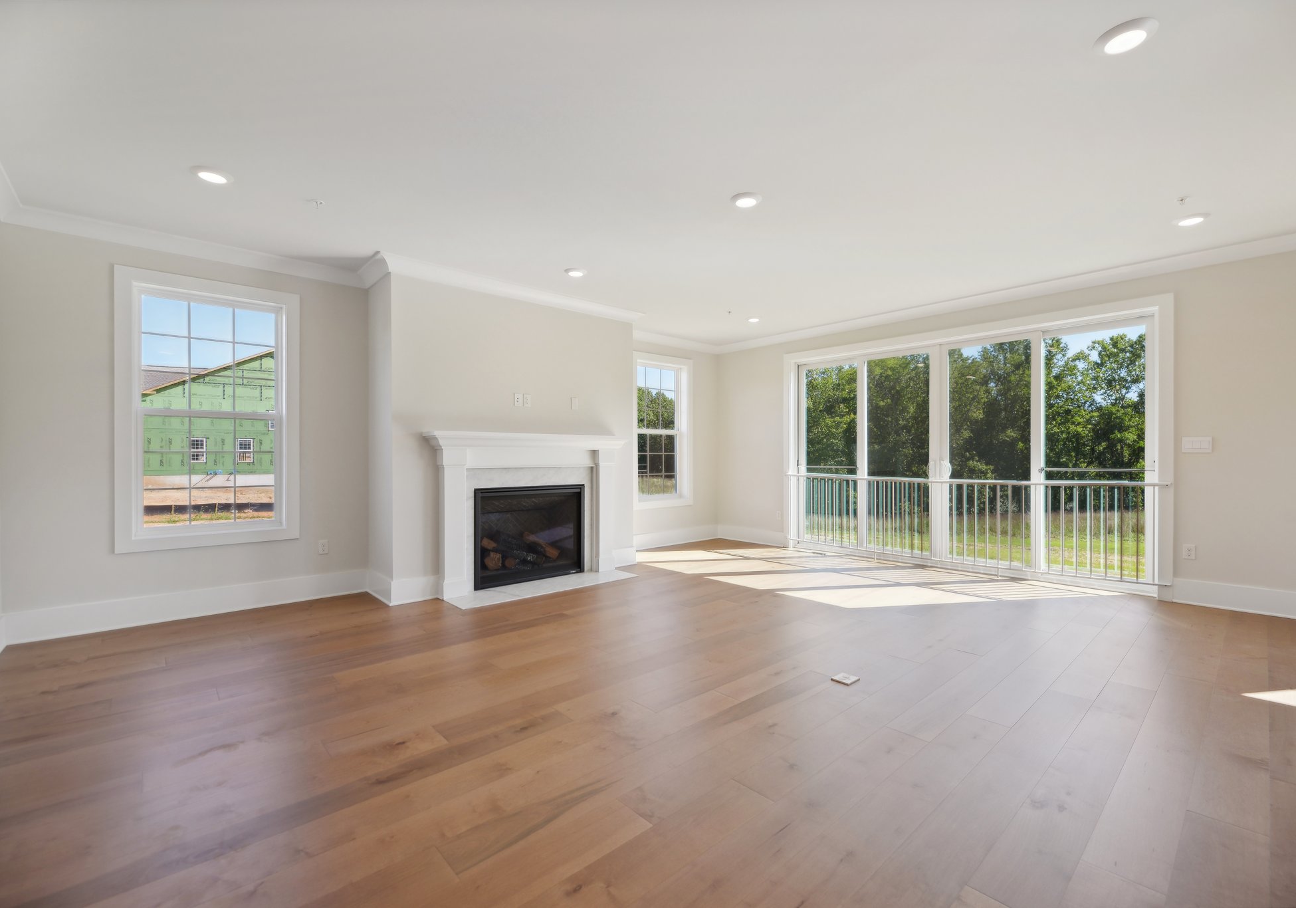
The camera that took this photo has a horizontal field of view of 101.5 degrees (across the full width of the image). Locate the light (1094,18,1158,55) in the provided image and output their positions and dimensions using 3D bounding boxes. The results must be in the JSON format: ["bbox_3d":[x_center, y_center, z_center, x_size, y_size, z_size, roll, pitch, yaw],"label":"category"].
[{"bbox_3d":[1.776,-1.533,1.965,0.187,0.030,0.187,0,0,-42],"label":"light"}]

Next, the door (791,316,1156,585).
[{"bbox_3d":[3.034,0.013,5.540,0.140,2.303,3.353,0,0,-42],"label":"door"}]

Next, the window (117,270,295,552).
[{"bbox_3d":[-3.221,-0.299,3.941,1.052,1.959,0.120,0,0,-42],"label":"window"}]

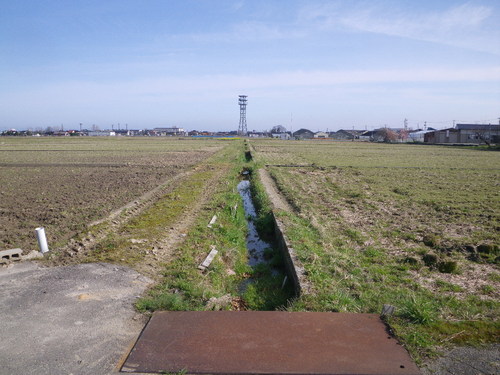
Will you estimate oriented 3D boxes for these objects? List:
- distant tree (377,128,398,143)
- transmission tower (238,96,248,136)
[{"bbox_3d":[26.980,-10.171,79.351,4.300,2.780,3.900,3,8,18],"label":"distant tree"},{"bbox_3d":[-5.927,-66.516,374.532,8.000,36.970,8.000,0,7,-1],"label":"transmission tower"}]

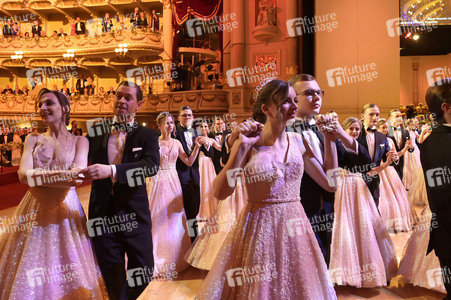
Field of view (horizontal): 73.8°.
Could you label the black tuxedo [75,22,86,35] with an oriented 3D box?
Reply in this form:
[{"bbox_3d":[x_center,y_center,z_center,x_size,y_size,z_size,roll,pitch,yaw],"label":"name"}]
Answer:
[{"bbox_3d":[-7.700,-6.150,15.950,0.550,1.350,0.310,-1,1,-13],"label":"black tuxedo"}]

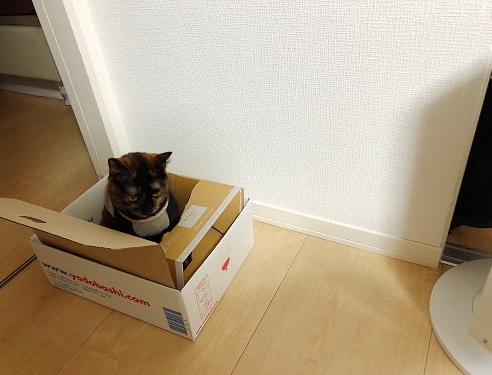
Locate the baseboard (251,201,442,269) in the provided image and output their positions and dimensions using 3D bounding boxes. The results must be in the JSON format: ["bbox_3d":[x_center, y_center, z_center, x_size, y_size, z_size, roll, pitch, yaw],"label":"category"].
[{"bbox_3d":[0.191,0.100,0.986,0.519,0.059,0.014,13,40,25],"label":"baseboard"}]

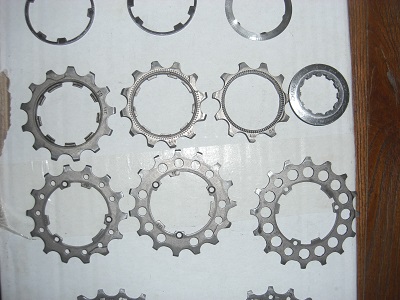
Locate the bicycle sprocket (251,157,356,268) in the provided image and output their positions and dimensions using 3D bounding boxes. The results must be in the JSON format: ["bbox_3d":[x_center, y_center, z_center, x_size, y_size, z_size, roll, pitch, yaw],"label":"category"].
[{"bbox_3d":[0.063,0.037,0.260,0.067,0.002,0.067,0,93,-2],"label":"bicycle sprocket"}]

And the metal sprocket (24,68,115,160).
[{"bbox_3d":[-0.076,-0.021,0.252,0.054,0.003,0.054,0,93,-2],"label":"metal sprocket"}]

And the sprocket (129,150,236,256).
[{"bbox_3d":[-0.010,0.031,0.257,0.062,0.002,0.062,0,93,-2],"label":"sprocket"}]

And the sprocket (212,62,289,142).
[{"bbox_3d":[0.030,-0.028,0.255,0.046,0.004,0.046,0,93,-2],"label":"sprocket"}]

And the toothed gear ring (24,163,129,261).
[{"bbox_3d":[-0.071,0.037,0.255,0.058,0.002,0.058,0,93,-2],"label":"toothed gear ring"}]

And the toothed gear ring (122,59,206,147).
[{"bbox_3d":[-0.021,-0.026,0.254,0.050,0.004,0.050,0,93,-2],"label":"toothed gear ring"}]

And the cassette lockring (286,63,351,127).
[{"bbox_3d":[0.069,-0.032,0.257,0.036,0.005,0.036,0,93,-2],"label":"cassette lockring"}]

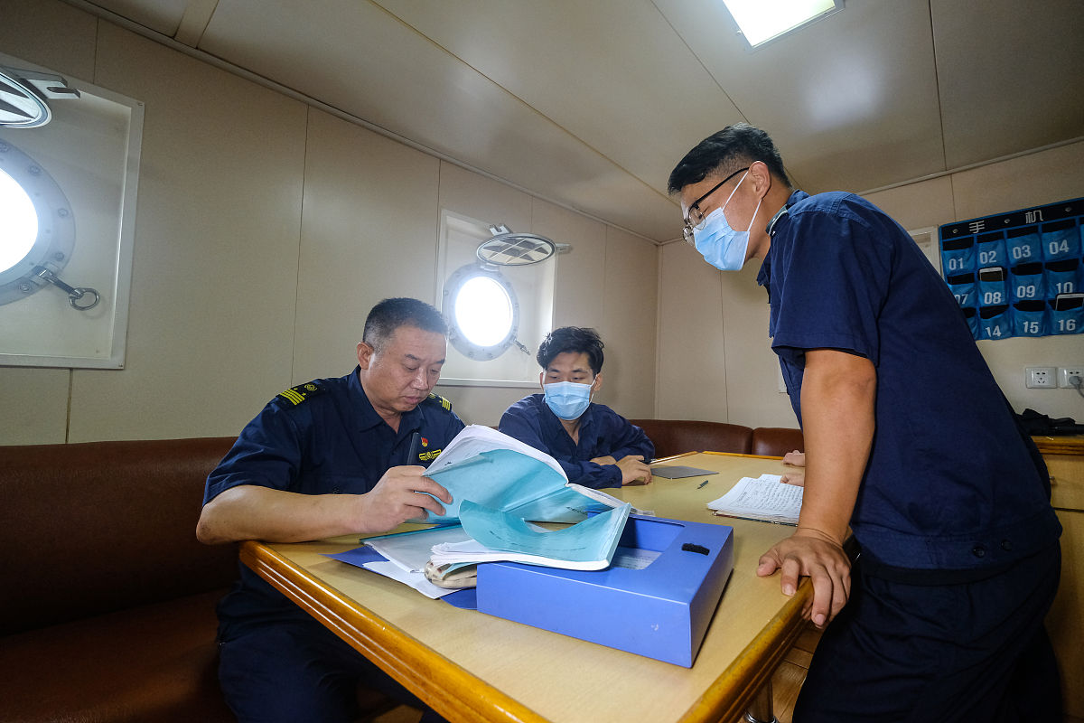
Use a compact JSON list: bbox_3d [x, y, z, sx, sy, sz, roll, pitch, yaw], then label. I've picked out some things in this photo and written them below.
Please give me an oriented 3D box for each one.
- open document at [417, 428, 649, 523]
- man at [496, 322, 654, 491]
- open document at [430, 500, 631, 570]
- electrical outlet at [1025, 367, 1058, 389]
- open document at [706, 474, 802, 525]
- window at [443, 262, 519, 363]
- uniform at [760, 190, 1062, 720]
[{"bbox_3d":[-0.006,0.207,0.833,0.395,0.180,0.275,-3,-5,27],"label":"open document"},{"bbox_3d":[0.047,0.504,1.412,0.500,1.170,0.660,3,-6,-33],"label":"man"},{"bbox_3d":[0.006,0.199,0.648,0.215,0.075,0.285,-2,-5,16],"label":"open document"},{"bbox_3d":[2.102,0.071,1.901,0.086,0.086,0.012,-5,-6,43],"label":"electrical outlet"},{"bbox_3d":[0.536,0.297,0.971,0.230,0.030,0.360,-5,-6,43],"label":"open document"},{"bbox_3d":[-0.269,-0.223,2.008,0.060,0.435,0.435,-5,-6,43],"label":"window"},{"bbox_3d":[0.622,0.349,0.764,0.410,1.180,0.480,-5,-6,43],"label":"uniform"}]

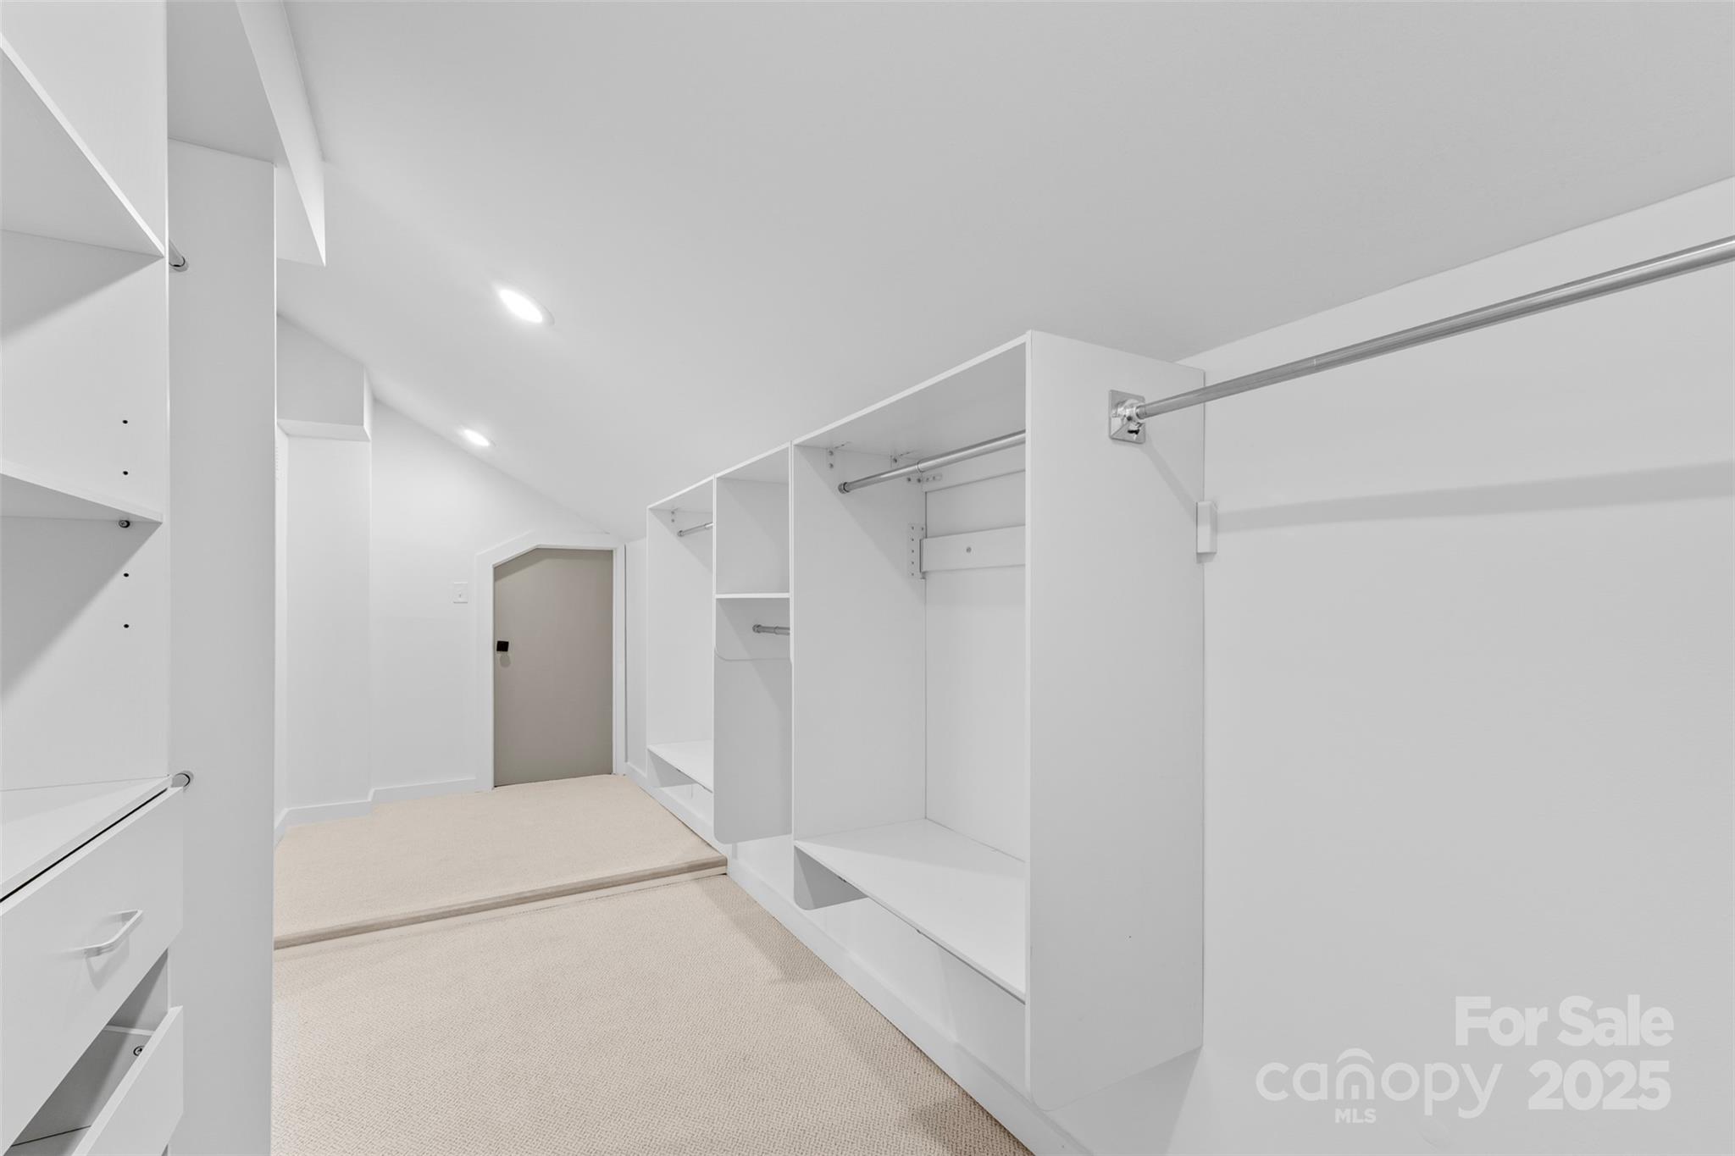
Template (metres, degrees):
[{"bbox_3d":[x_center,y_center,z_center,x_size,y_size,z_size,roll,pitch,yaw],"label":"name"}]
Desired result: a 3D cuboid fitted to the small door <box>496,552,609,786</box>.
[{"bbox_3d":[-1.929,0.526,4.458,0.680,1.420,0.045,1,-3,-31],"label":"small door"}]

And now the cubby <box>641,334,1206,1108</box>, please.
[{"bbox_3d":[-0.159,0.238,2.011,0.375,1.097,2.137,1,-3,-31],"label":"cubby"}]

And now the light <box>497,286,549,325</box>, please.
[{"bbox_3d":[-0.992,-0.787,2.088,0.170,0.030,0.170,31,-17,-26],"label":"light"}]

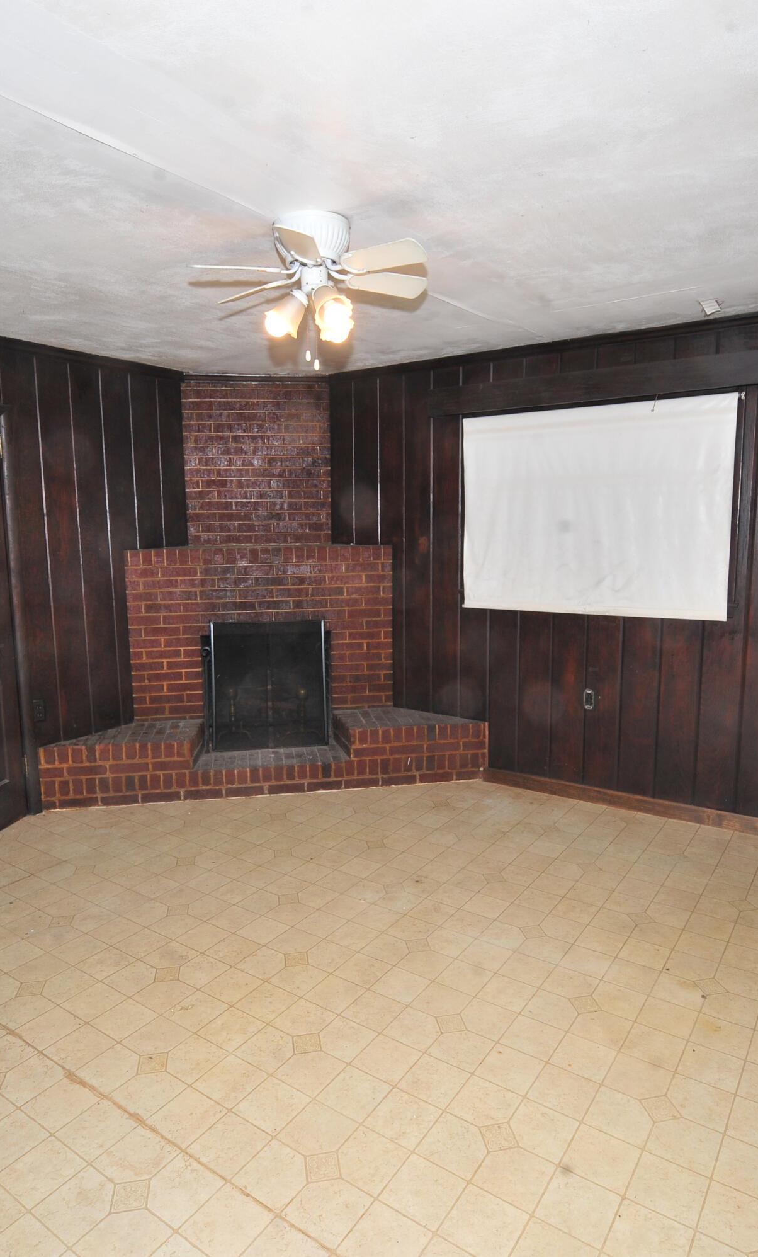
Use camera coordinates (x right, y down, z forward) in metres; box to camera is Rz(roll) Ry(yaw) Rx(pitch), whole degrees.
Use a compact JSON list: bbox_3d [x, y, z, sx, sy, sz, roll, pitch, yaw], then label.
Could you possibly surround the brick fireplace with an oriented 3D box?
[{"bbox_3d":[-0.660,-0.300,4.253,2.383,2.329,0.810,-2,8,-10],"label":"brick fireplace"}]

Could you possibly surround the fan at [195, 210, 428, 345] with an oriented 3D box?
[{"bbox_3d":[-0.204,-1.044,2.229,0.755,0.324,0.755,5,10,33],"label":"fan"}]

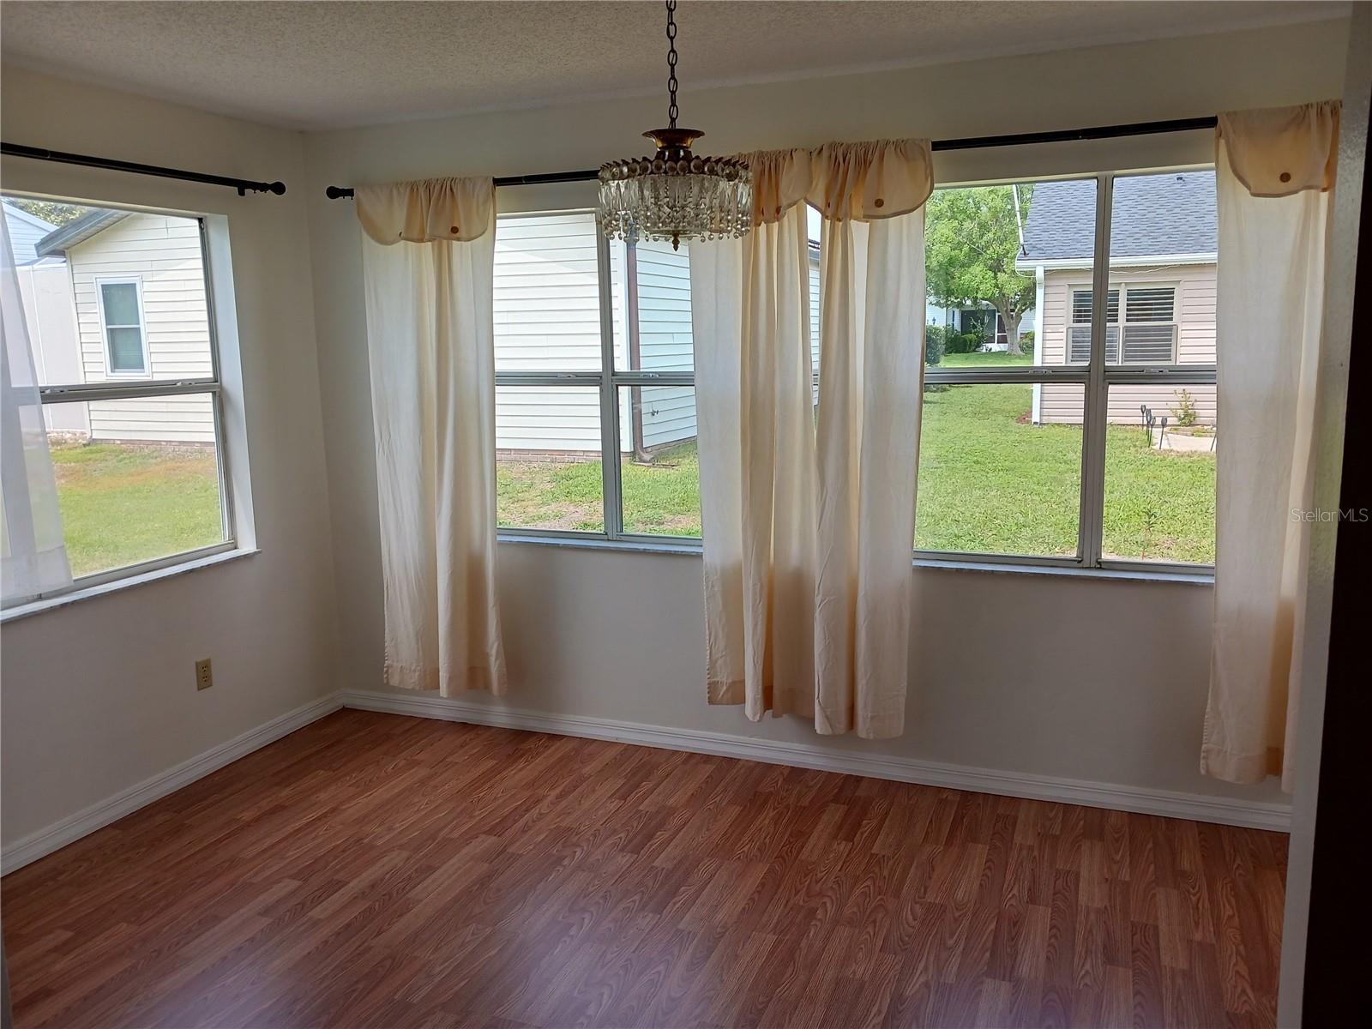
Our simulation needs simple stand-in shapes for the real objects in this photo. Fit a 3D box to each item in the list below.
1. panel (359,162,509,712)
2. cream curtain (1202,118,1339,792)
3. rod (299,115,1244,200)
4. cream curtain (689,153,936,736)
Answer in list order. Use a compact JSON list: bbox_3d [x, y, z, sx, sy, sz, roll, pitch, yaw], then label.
[{"bbox_3d":[-1.021,-0.266,4.304,0.626,2.050,0.116,2,10,21],"label":"panel"},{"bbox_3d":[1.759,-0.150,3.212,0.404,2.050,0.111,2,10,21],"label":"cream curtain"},{"bbox_3d":[0.223,-1.193,3.651,3.565,0.051,0.081,2,10,21],"label":"rod"},{"bbox_3d":[0.410,-0.208,3.738,0.838,2.050,0.121,2,10,21],"label":"cream curtain"}]

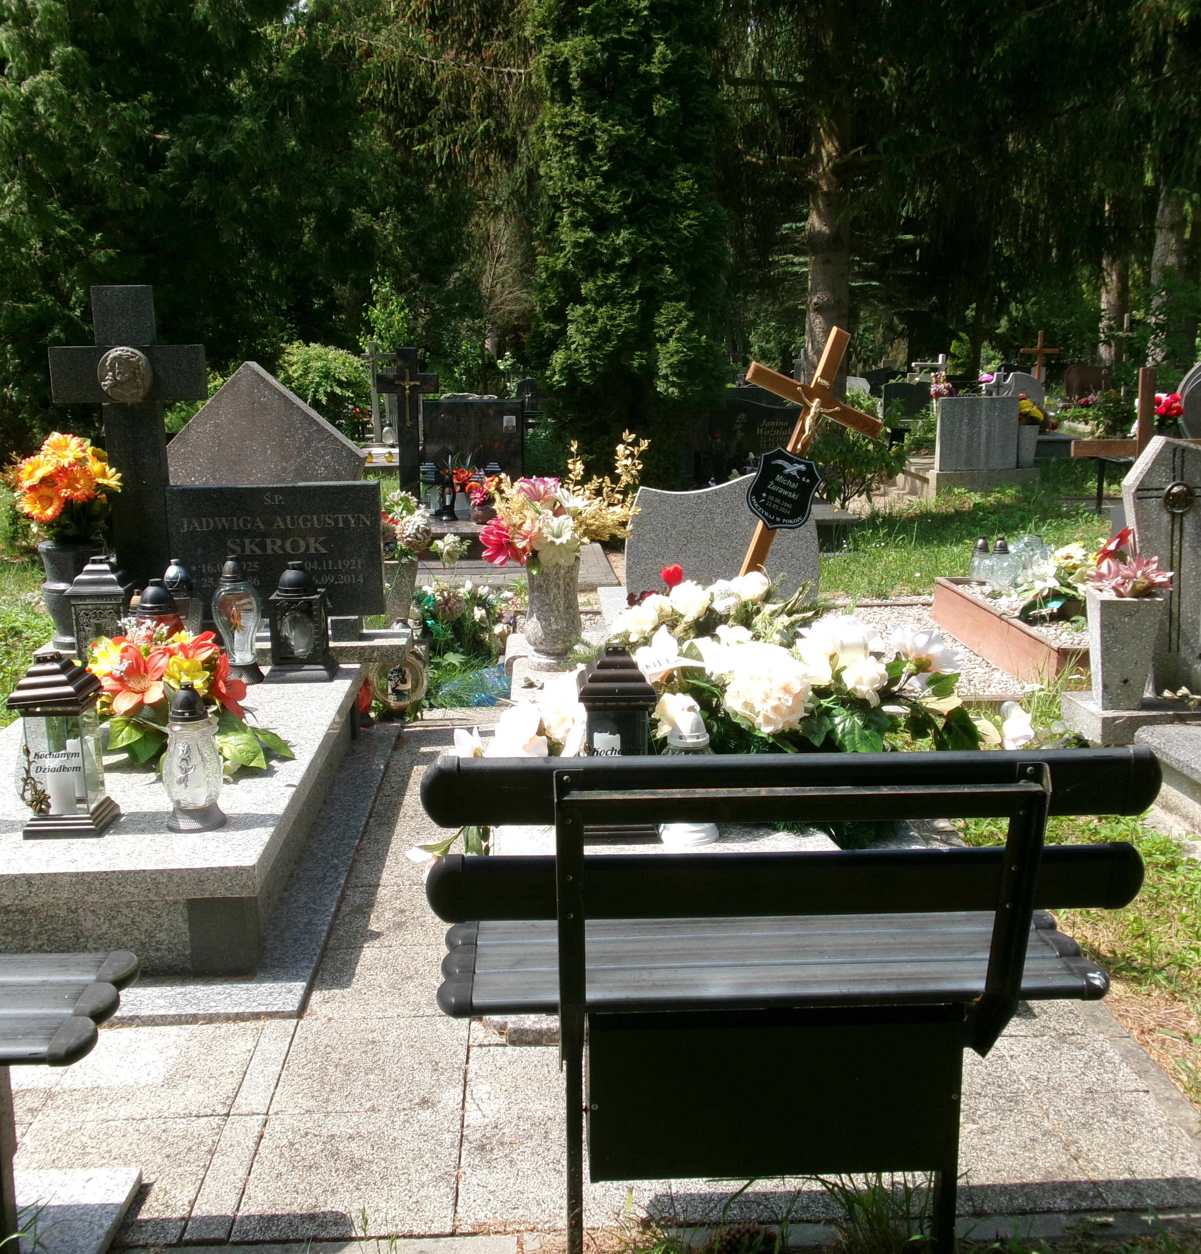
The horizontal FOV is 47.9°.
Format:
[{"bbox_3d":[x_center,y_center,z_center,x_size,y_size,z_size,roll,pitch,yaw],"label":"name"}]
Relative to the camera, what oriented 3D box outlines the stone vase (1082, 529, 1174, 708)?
[{"bbox_3d":[1.789,-0.027,4.590,0.245,0.590,0.210,-1,11,-3],"label":"stone vase"}]

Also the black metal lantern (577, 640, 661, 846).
[{"bbox_3d":[0.038,0.243,2.861,0.176,0.421,0.176,-1,12,-3],"label":"black metal lantern"}]

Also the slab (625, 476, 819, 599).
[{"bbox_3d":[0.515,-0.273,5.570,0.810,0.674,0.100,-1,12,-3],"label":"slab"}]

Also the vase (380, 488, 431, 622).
[{"bbox_3d":[-0.853,-0.304,5.887,0.220,0.570,0.200,-1,11,-3],"label":"vase"}]

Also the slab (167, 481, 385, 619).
[{"bbox_3d":[-1.179,-0.281,4.966,0.758,0.486,0.065,-1,11,-3],"label":"slab"}]

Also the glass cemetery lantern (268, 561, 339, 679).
[{"bbox_3d":[-1.002,-0.026,4.522,0.227,0.385,0.203,-1,12,-3],"label":"glass cemetery lantern"}]

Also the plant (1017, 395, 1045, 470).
[{"bbox_3d":[4.007,-1.828,12.612,0.250,0.682,0.236,-1,12,-3],"label":"plant"}]

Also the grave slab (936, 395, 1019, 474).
[{"bbox_3d":[3.503,-1.790,12.537,0.736,0.676,0.149,-1,12,-3],"label":"grave slab"}]

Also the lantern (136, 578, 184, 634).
[{"bbox_3d":[-1.424,0.031,4.363,0.180,0.375,0.180,-1,12,-3],"label":"lantern"}]

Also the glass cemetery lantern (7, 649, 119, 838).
[{"bbox_3d":[-1.218,0.258,3.084,0.173,0.415,0.169,-1,12,-3],"label":"glass cemetery lantern"}]

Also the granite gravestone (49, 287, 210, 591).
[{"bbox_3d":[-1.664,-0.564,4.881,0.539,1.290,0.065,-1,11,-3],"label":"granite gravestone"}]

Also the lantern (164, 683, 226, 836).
[{"bbox_3d":[-0.954,0.301,3.155,0.132,0.345,0.128,-1,12,-3],"label":"lantern"}]

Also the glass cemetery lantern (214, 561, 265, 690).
[{"bbox_3d":[-1.224,-0.028,4.584,0.157,0.400,0.130,-1,12,-3],"label":"glass cemetery lantern"}]

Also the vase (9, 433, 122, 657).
[{"bbox_3d":[-1.830,-0.301,4.736,0.371,0.741,0.324,-1,12,-3],"label":"vase"}]

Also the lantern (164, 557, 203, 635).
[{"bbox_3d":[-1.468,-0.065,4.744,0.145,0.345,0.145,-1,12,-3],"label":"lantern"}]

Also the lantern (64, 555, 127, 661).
[{"bbox_3d":[-1.680,-0.040,4.571,0.203,0.409,0.196,-1,12,-3],"label":"lantern"}]

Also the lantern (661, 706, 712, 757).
[{"bbox_3d":[0.191,0.307,2.858,0.127,0.293,0.127,-1,12,-3],"label":"lantern"}]

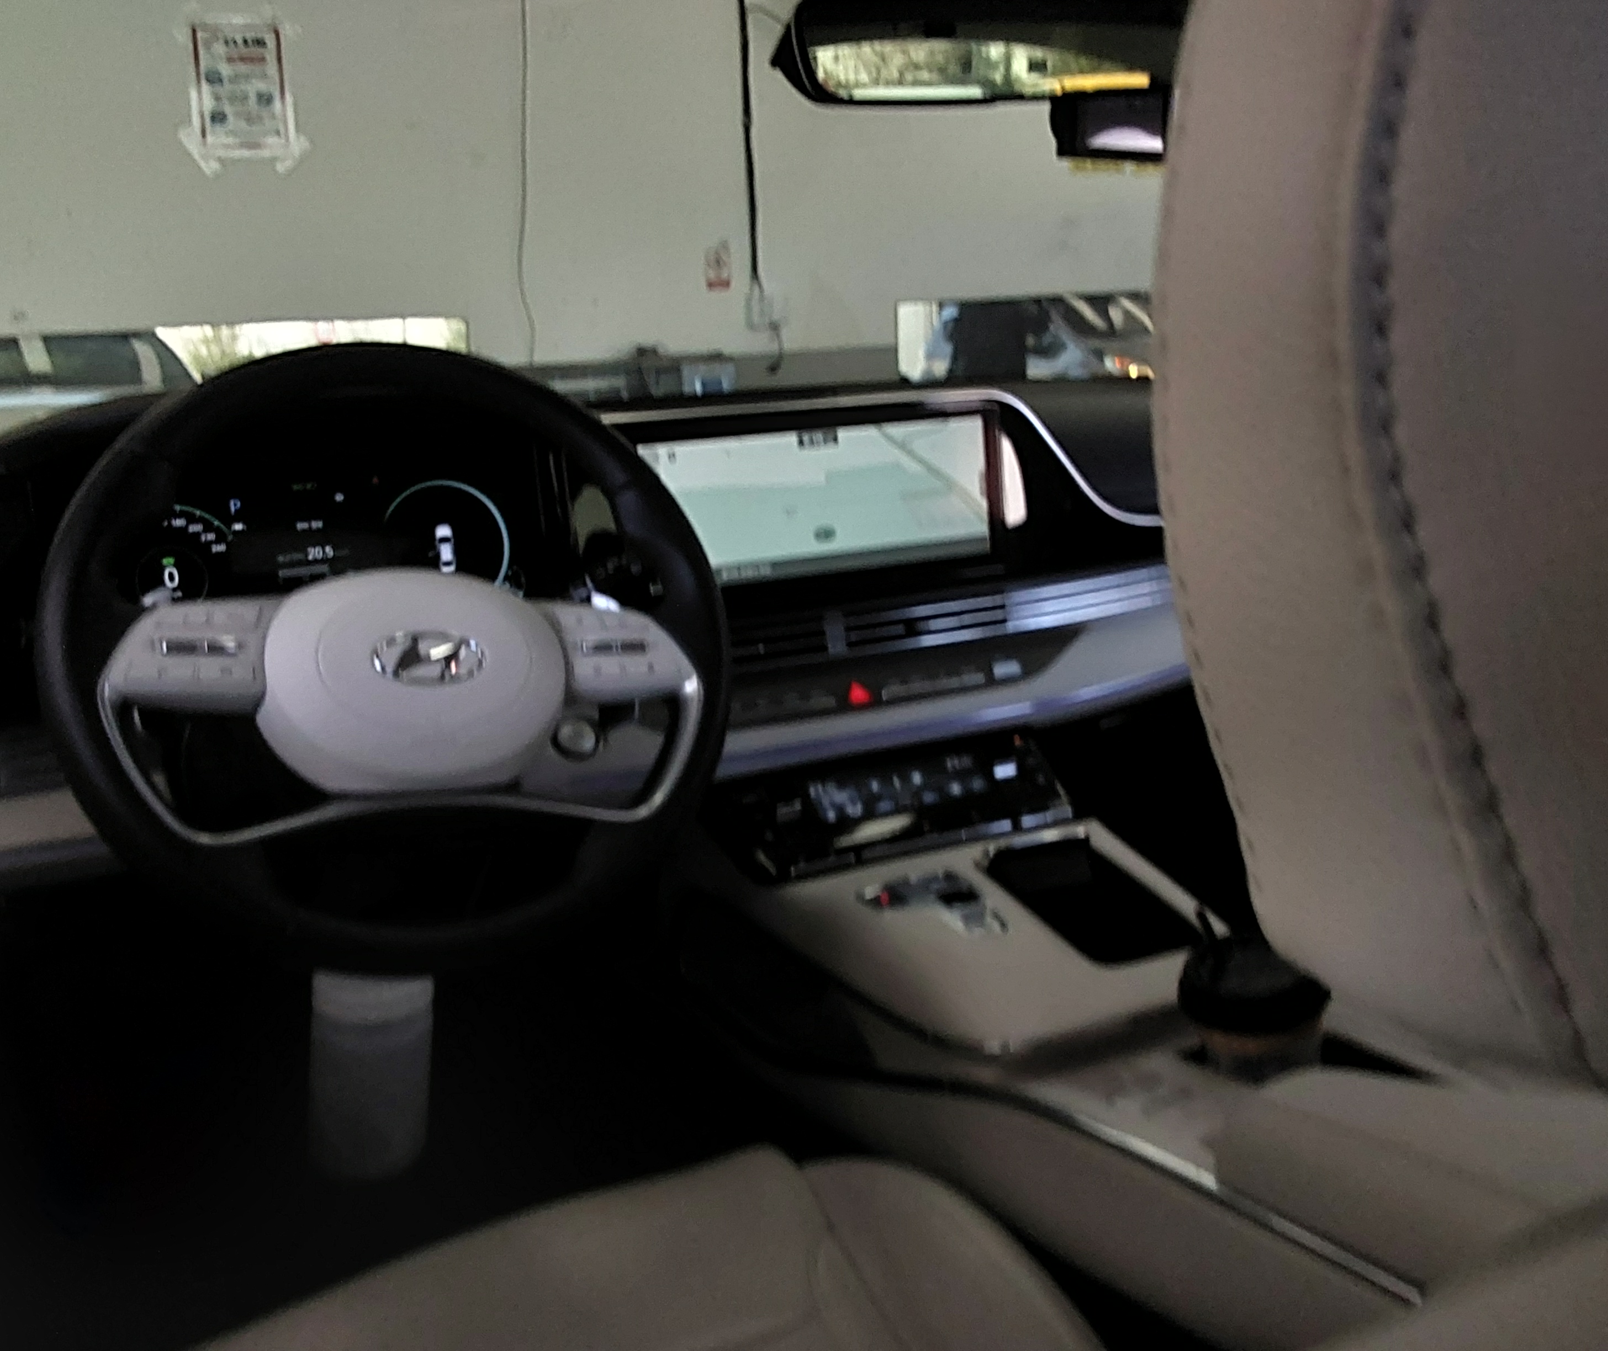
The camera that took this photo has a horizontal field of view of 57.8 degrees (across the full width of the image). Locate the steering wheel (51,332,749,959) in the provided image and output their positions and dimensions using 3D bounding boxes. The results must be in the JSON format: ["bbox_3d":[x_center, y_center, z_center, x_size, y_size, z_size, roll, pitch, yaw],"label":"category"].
[{"bbox_3d":[-0.229,-0.011,0.837,0.375,0.375,0.095,-2,-20,-23],"label":"steering wheel"}]

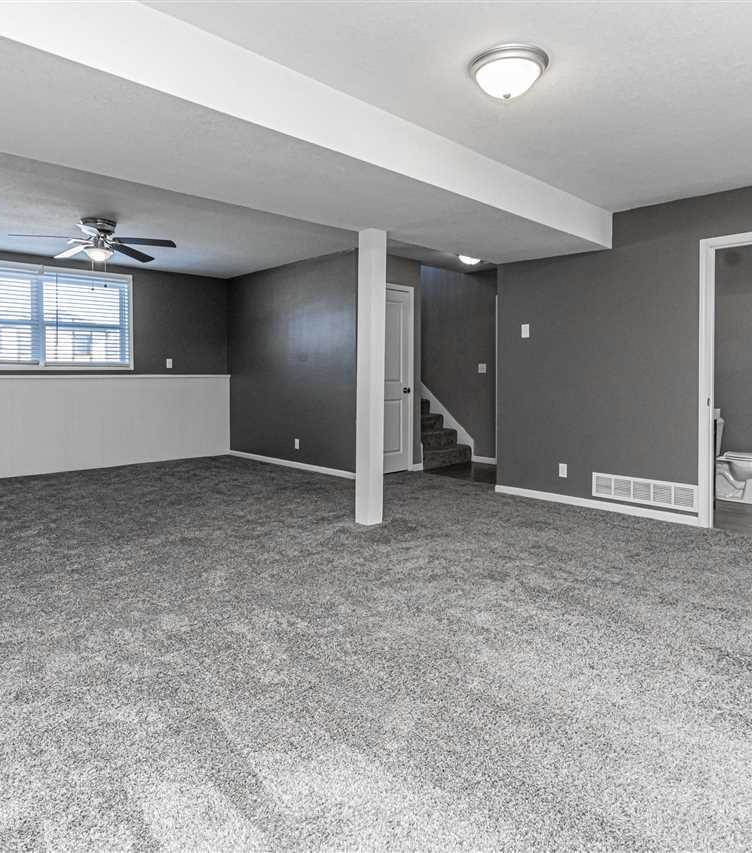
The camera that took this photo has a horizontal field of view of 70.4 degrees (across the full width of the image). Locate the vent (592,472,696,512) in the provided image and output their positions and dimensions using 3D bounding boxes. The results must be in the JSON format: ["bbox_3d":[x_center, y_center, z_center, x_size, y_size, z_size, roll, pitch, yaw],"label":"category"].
[{"bbox_3d":[2.160,0.529,4.341,0.796,0.203,0.025,4,6,43],"label":"vent"}]

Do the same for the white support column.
[{"bbox_3d":[-0.043,-0.382,4.202,0.150,2.275,0.150,4,6,45],"label":"white support column"}]

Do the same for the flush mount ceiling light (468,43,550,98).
[{"bbox_3d":[0.565,-1.466,2.265,0.325,0.135,0.325,0,5,0],"label":"flush mount ceiling light"}]

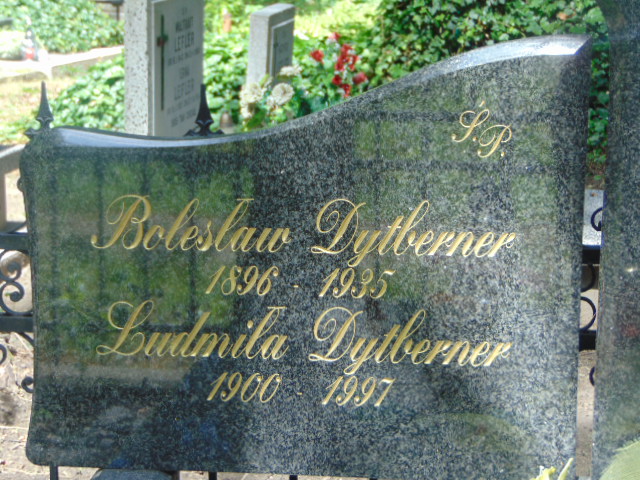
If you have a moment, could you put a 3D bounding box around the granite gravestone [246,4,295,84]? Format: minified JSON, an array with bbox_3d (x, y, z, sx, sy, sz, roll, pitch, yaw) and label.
[{"bbox_3d":[-0.226,-0.832,9.067,0.090,0.420,0.320,9,17,18],"label":"granite gravestone"}]

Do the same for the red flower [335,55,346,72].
[{"bbox_3d":[0.088,-0.760,8.600,0.053,0.076,0.050,0,15,0],"label":"red flower"}]

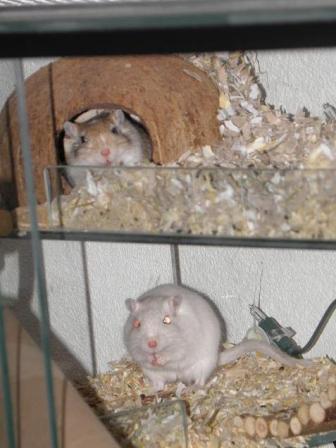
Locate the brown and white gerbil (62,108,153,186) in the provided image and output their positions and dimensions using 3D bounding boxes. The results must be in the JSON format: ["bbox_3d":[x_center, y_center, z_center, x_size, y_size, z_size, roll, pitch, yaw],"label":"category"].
[{"bbox_3d":[-0.036,-0.045,1.750,0.054,0.055,0.085,-4,12,3],"label":"brown and white gerbil"}]

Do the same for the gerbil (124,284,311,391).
[{"bbox_3d":[0.028,0.069,1.800,0.100,0.061,0.080,-1,12,14],"label":"gerbil"}]

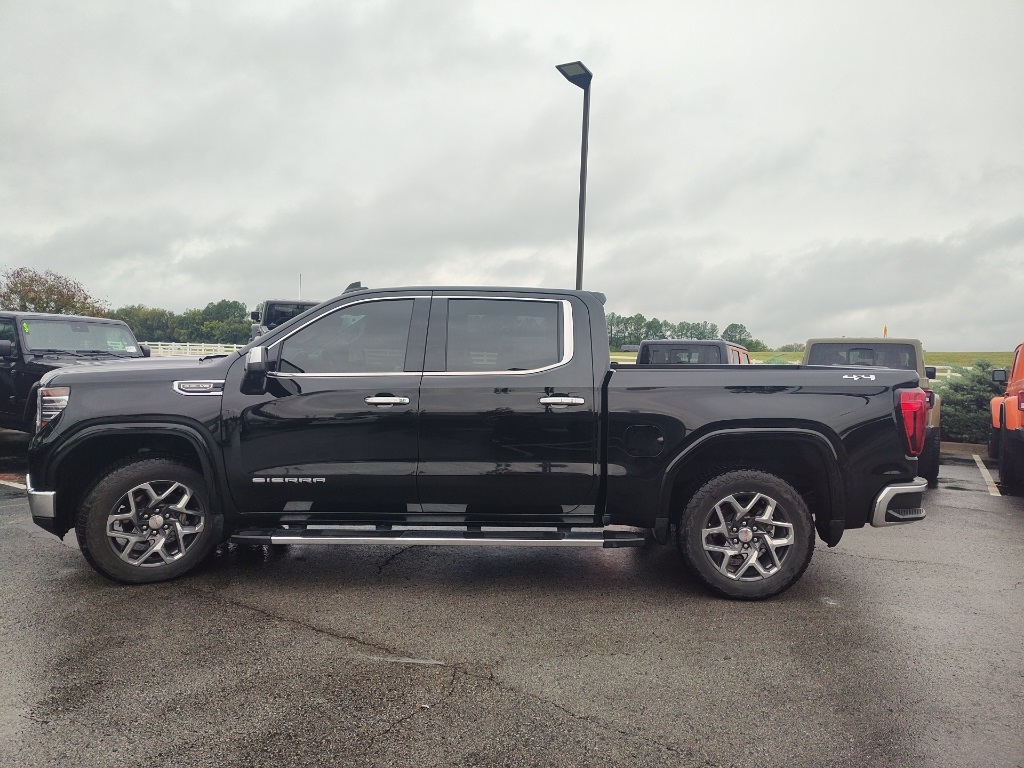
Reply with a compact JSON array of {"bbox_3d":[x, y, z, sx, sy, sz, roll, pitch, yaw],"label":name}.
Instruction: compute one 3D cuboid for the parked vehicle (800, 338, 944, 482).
[{"bbox_3d":[5.239,0.302,10.234,1.900,1.890,5.450,2,2,28],"label":"parked vehicle"}]

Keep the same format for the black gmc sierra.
[{"bbox_3d":[-0.273,0.298,5.204,5.890,1.970,2.120,1,2,0],"label":"black gmc sierra"}]

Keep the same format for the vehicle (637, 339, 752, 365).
[{"bbox_3d":[3.072,0.220,11.309,1.900,1.880,5.450,2,2,28],"label":"vehicle"}]

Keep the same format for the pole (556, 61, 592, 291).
[{"bbox_3d":[1.481,-3.091,15.594,0.550,8.150,0.950,2,2,29],"label":"pole"}]

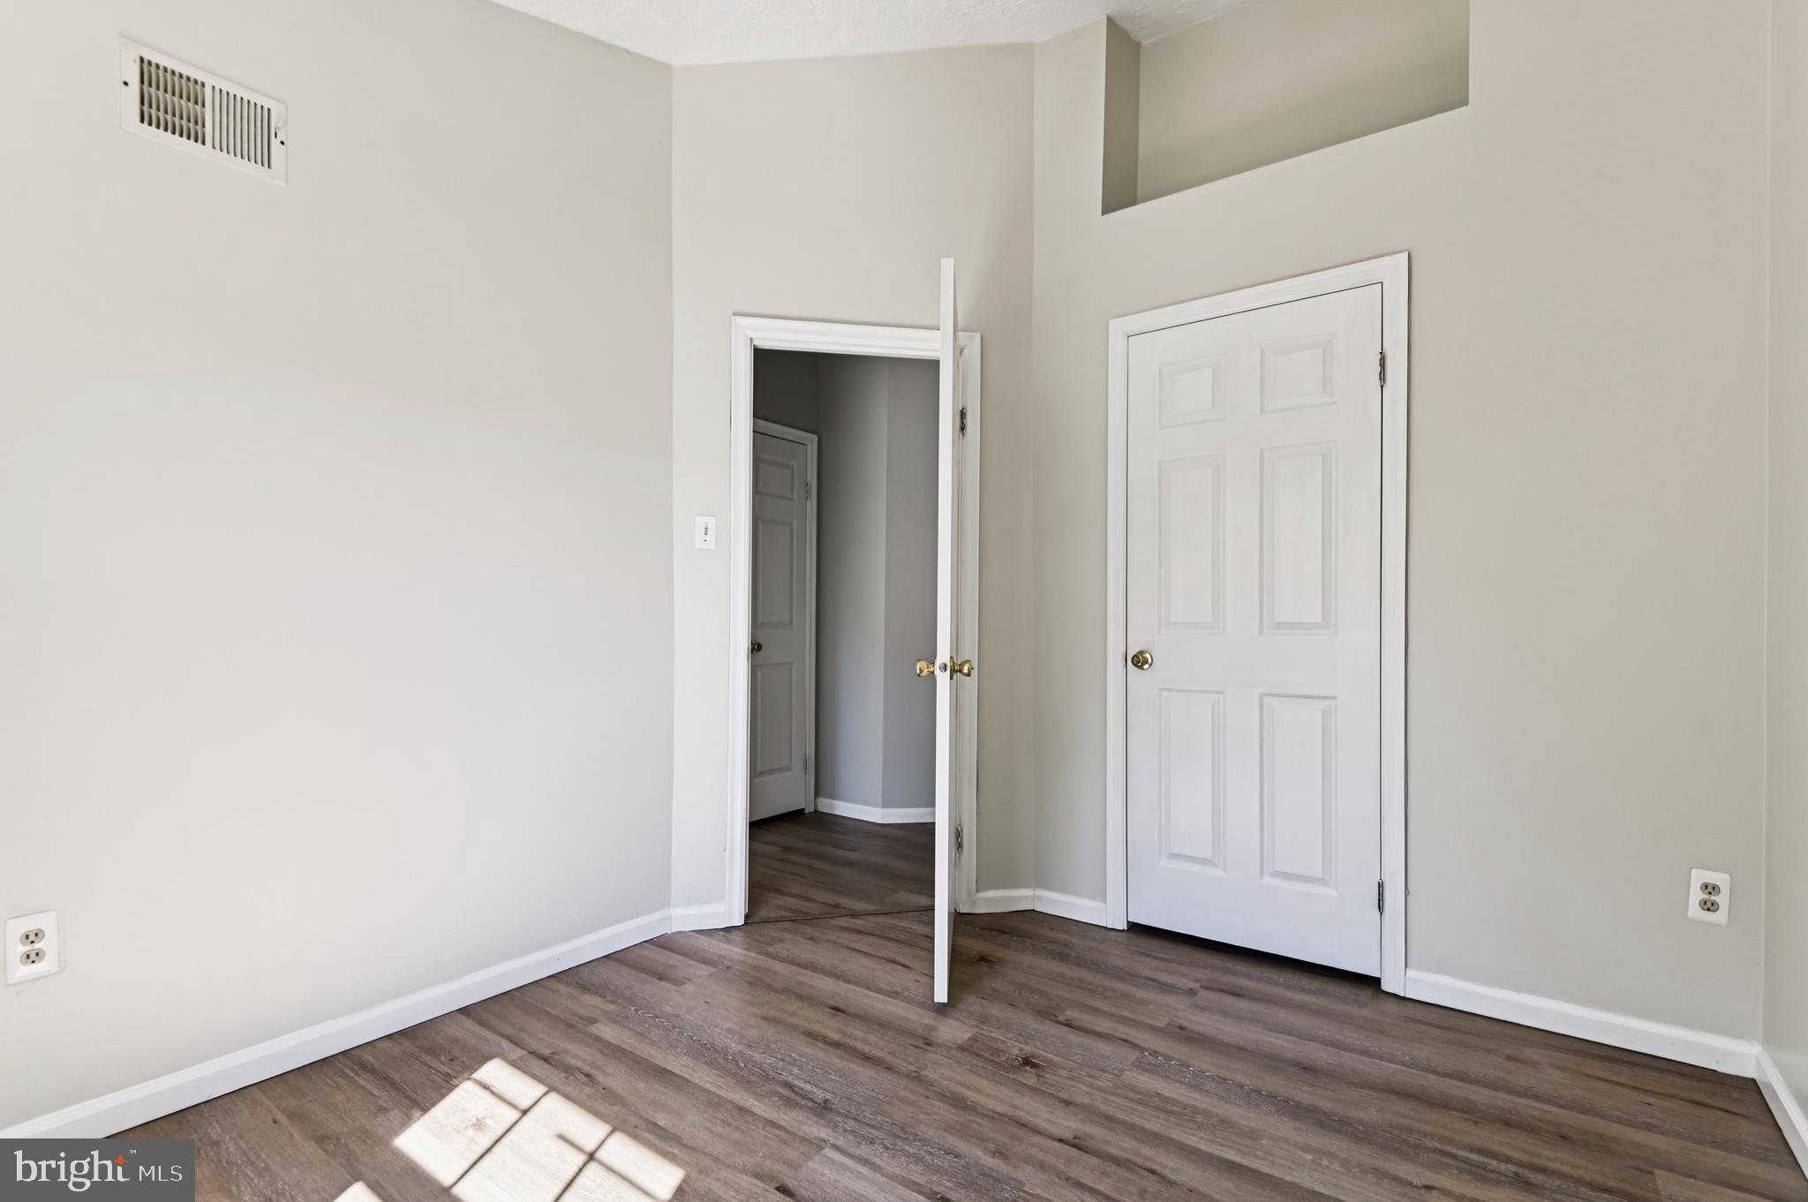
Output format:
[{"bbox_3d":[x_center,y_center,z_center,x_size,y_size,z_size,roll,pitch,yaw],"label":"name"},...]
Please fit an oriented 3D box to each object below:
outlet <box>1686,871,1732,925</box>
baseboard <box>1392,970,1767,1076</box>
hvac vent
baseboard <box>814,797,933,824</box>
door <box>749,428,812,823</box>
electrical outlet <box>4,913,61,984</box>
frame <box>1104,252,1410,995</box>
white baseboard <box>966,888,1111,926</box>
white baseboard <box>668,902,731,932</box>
[{"bbox_3d":[1.921,0.708,1.913,0.070,0.117,0.009,0,-1,36],"label":"outlet"},{"bbox_3d":[1.700,1.072,2.072,0.700,0.083,0.016,0,-1,36],"label":"baseboard"},{"bbox_3d":[-1.546,-1.084,1.788,0.015,0.190,0.288,0,-1,37],"label":"hvac vent"},{"bbox_3d":[-0.197,1.136,4.339,0.720,0.083,0.155,0,-1,22],"label":"baseboard"},{"bbox_3d":[-0.696,0.137,4.327,0.040,2.030,0.465,0,-1,37],"label":"door"},{"bbox_3d":[-1.709,0.680,1.575,0.009,0.118,0.070,0,-1,37],"label":"electrical outlet"},{"bbox_3d":[1.085,0.072,2.560,0.880,2.108,0.120,0,-1,36],"label":"frame"},{"bbox_3d":[0.495,1.097,2.896,0.475,0.083,0.108,0,-1,16],"label":"white baseboard"},{"bbox_3d":[-0.703,1.092,2.760,0.190,0.083,0.016,0,-1,-10],"label":"white baseboard"}]

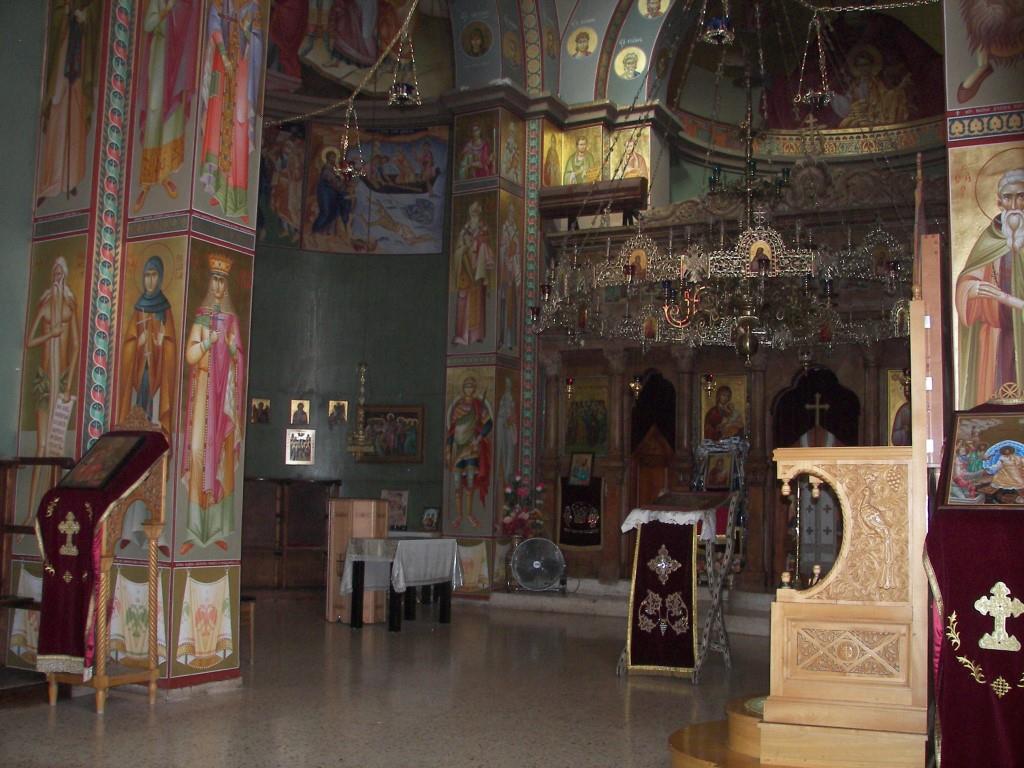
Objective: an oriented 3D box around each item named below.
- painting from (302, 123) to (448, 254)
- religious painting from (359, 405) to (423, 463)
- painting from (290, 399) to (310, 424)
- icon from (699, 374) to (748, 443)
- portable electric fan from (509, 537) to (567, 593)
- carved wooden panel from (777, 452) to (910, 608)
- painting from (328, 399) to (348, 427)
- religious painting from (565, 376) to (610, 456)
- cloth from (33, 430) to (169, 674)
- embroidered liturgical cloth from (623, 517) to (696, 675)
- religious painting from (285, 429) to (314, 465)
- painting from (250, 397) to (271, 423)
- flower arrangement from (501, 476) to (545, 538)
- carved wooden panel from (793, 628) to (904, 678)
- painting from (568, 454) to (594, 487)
[{"bbox_3d":[-1.533,-2.184,11.958,1.620,1.420,0.160,1,-5,0],"label":"painting"},{"bbox_3d":[-1.540,0.634,13.500,0.840,0.740,0.040,0,-6,8],"label":"religious painting"},{"bbox_3d":[-2.308,0.305,11.602,0.210,0.280,0.025,4,-6,-25],"label":"painting"},{"bbox_3d":[2.085,0.299,10.450,0.455,0.800,0.040,-2,-7,27],"label":"icon"},{"bbox_3d":[0.244,1.734,10.176,0.540,0.560,0.200,1,-5,5],"label":"portable electric fan"},{"bbox_3d":[1.272,0.548,4.080,0.480,0.580,0.060,-2,-7,22],"label":"carved wooden panel"},{"bbox_3d":[-1.915,0.314,11.719,0.210,0.280,0.025,3,-6,-14],"label":"painting"},{"bbox_3d":[0.787,0.334,11.100,0.500,0.840,0.040,-2,-7,27],"label":"religious painting"},{"bbox_3d":[-2.133,0.858,5.528,0.440,1.270,0.460,-2,-6,28],"label":"cloth"},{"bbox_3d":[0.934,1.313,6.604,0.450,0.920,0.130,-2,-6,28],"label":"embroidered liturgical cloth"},{"bbox_3d":[-2.651,0.792,13.350,0.370,0.450,0.025,3,-7,-20],"label":"religious painting"},{"bbox_3d":[-3.088,0.326,13.100,0.240,0.305,0.025,4,-7,-28],"label":"painting"},{"bbox_3d":[0.110,1.283,11.150,0.470,0.670,0.420,1,-6,0],"label":"flower arrangement"},{"bbox_3d":[1.284,1.021,4.057,0.390,0.180,0.030,-1,-6,20],"label":"carved wooden panel"},{"bbox_3d":[0.687,0.845,10.528,0.270,0.340,0.030,-2,-18,28],"label":"painting"}]

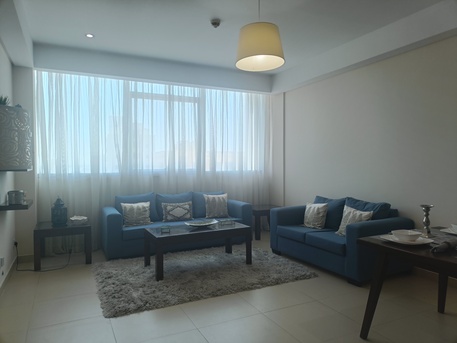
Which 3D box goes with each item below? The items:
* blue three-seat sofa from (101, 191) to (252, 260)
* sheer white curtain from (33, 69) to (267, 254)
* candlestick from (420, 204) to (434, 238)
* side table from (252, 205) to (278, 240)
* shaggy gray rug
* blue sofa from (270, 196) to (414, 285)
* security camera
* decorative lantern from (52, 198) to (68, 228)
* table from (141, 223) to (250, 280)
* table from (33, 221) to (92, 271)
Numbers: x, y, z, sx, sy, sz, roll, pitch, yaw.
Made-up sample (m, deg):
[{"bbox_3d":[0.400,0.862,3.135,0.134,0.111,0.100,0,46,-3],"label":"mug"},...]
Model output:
[{"bbox_3d":[-0.792,0.780,5.324,2.288,0.865,0.810,-1,1,-26],"label":"blue three-seat sofa"},{"bbox_3d":[-0.979,-0.158,5.638,4.000,2.700,0.130,-1,1,-26],"label":"sheer white curtain"},{"bbox_3d":[1.555,0.383,2.579,0.108,0.250,0.108,-1,1,-26],"label":"candlestick"},{"bbox_3d":[0.617,0.939,6.157,0.640,0.505,0.620,-1,1,-26],"label":"side table"},{"bbox_3d":[-0.331,1.215,4.021,2.390,0.045,1.550,-1,1,-26],"label":"shaggy gray rug"},{"bbox_3d":[1.441,0.797,4.544,0.915,0.845,1.719,-1,1,-26],"label":"blue sofa"},{"bbox_3d":[-0.161,-1.773,3.966,0.116,0.070,0.116,-1,1,-26],"label":"security camera"},{"bbox_3d":[-2.292,0.533,4.478,0.190,0.395,0.180,-1,1,-26],"label":"decorative lantern"},{"bbox_3d":[-0.385,0.972,4.221,1.234,0.492,0.595,-1,1,-26],"label":"table"},{"bbox_3d":[-2.261,0.982,4.543,0.651,0.505,0.645,-1,1,-26],"label":"table"}]

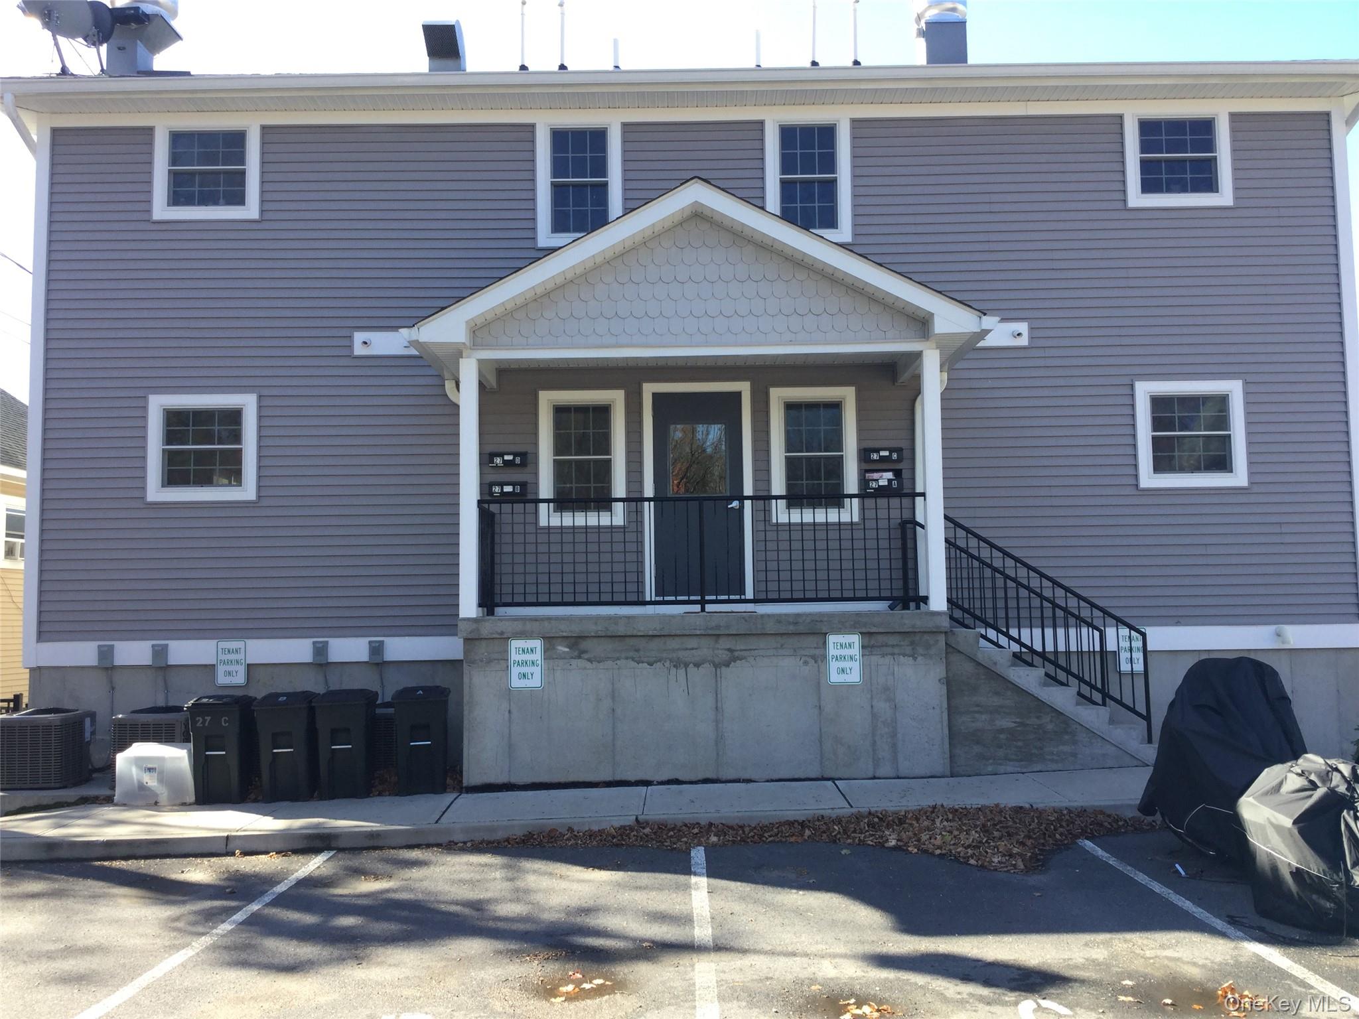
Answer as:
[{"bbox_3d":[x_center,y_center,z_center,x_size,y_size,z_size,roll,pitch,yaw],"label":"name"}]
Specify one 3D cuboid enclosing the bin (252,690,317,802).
[{"bbox_3d":[-3.496,2.090,10.893,0.500,0.940,0.560,-1,-5,-4],"label":"bin"}]

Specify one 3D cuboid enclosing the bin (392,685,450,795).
[{"bbox_3d":[-2.317,2.041,10.894,0.500,0.940,0.560,0,-5,-11],"label":"bin"}]

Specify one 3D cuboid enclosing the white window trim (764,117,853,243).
[{"bbox_3d":[1.328,-3.374,12.507,0.880,1.320,0.100,-1,-5,0],"label":"white window trim"}]

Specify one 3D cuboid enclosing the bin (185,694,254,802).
[{"bbox_3d":[-4.066,2.119,10.892,0.500,0.940,0.560,-1,-5,0],"label":"bin"}]

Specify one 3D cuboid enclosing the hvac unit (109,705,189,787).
[{"bbox_3d":[-4.854,2.193,11.389,0.690,0.740,0.690,-1,-5,0],"label":"hvac unit"}]

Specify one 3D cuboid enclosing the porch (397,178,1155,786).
[{"bbox_3d":[0.858,-0.216,11.404,6.550,5.320,1.750,-1,-5,0],"label":"porch"}]

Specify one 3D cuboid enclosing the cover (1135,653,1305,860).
[{"bbox_3d":[3.987,1.716,8.559,0.980,1.340,1.450,-1,-5,0],"label":"cover"}]

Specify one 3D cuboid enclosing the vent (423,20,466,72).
[{"bbox_3d":[-2.752,-5.282,14.189,0.370,0.650,0.730,-1,-5,0],"label":"vent"}]

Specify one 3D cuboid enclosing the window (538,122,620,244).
[{"bbox_3d":[-1.027,-3.336,12.509,0.870,1.290,0.100,-1,-5,0],"label":"window"}]

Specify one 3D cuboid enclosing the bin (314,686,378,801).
[{"bbox_3d":[-2.956,2.071,10.893,0.500,0.940,0.560,0,-5,-7],"label":"bin"}]

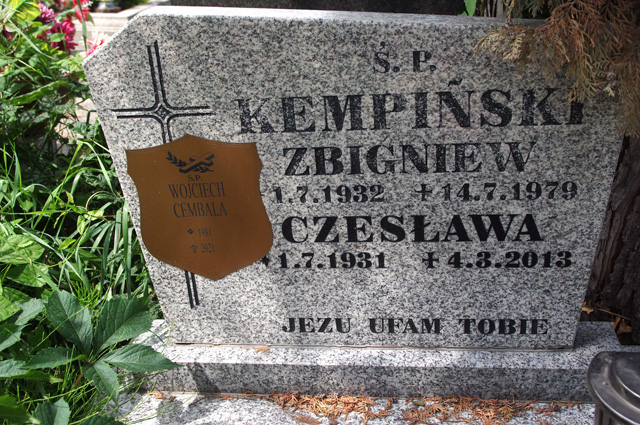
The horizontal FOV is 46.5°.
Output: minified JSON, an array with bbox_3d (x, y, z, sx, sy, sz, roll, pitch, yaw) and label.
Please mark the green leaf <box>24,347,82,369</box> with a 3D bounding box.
[{"bbox_3d":[-0.397,0.217,1.110,0.090,0.018,0.045,-10,24,-15],"label":"green leaf"}]

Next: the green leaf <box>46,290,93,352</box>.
[{"bbox_3d":[-0.386,0.170,1.150,0.060,0.020,0.113,-22,62,-13],"label":"green leaf"}]

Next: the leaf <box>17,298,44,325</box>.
[{"bbox_3d":[-0.447,0.153,1.150,0.056,0.012,0.035,-41,52,-18],"label":"leaf"}]

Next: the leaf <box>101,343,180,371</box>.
[{"bbox_3d":[-0.268,0.221,1.120,0.115,0.018,0.058,4,24,0],"label":"leaf"}]

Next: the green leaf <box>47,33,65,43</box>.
[{"bbox_3d":[-0.674,-0.446,1.900,0.045,0.007,0.026,-9,36,15],"label":"green leaf"}]

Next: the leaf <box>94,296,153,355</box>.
[{"bbox_3d":[-0.306,0.174,1.150,0.064,0.022,0.118,30,54,27],"label":"leaf"}]

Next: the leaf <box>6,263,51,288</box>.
[{"bbox_3d":[-0.489,0.106,1.250,0.070,0.015,0.060,-25,44,-29],"label":"leaf"}]

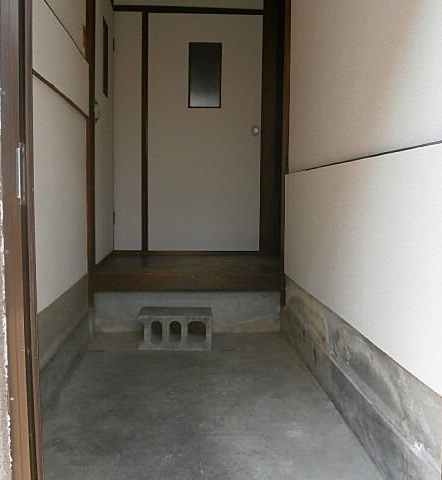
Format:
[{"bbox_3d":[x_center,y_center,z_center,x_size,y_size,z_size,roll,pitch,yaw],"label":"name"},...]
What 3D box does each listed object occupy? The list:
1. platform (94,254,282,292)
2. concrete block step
[{"bbox_3d":[-0.218,0.219,3.365,1.140,0.112,0.960,1,5,-2],"label":"platform"},{"bbox_3d":[-0.246,0.490,2.656,0.390,0.190,0.190,1,5,-2],"label":"concrete block step"}]

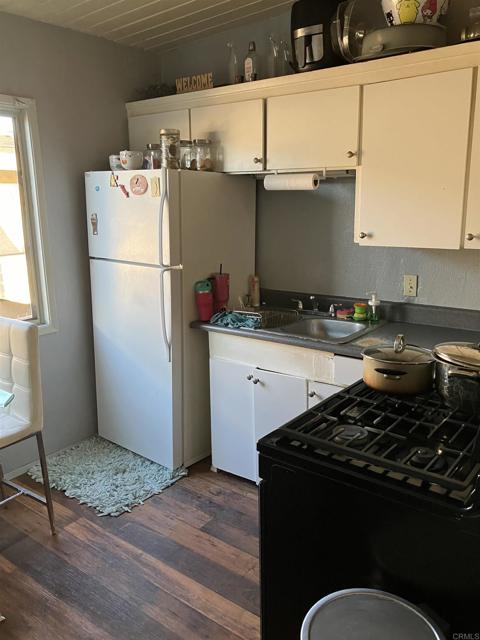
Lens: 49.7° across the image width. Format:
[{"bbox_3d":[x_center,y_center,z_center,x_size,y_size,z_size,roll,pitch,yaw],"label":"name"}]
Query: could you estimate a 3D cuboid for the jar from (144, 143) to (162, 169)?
[{"bbox_3d":[-0.481,-0.905,2.906,0.110,0.158,0.110,1,11,0],"label":"jar"}]

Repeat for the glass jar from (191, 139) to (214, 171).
[{"bbox_3d":[-0.208,-0.903,2.868,0.120,0.181,0.120,-1,13,0],"label":"glass jar"}]

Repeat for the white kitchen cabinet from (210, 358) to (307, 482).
[{"bbox_3d":[0.251,0.508,2.909,0.585,0.665,0.580,8,16,35],"label":"white kitchen cabinet"}]

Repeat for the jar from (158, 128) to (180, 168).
[{"bbox_3d":[-0.358,-0.883,2.705,0.106,0.213,0.106,-1,13,0],"label":"jar"}]

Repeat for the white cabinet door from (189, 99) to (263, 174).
[{"bbox_3d":[-0.074,-1.054,3.023,0.519,0.376,0.028,8,14,35],"label":"white cabinet door"}]

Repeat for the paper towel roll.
[{"bbox_3d":[0.272,-0.731,2.744,0.285,0.085,0.085,8,16,35],"label":"paper towel roll"}]

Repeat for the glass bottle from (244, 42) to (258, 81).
[{"bbox_3d":[0.059,-1.404,2.850,0.075,0.240,0.075,1,11,0],"label":"glass bottle"}]

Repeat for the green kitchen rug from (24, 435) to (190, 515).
[{"bbox_3d":[-0.775,0.880,3.019,0.752,0.030,0.577,9,14,35],"label":"green kitchen rug"}]

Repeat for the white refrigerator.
[{"bbox_3d":[-0.429,-0.031,3.307,0.736,1.711,0.759,10,15,40],"label":"white refrigerator"}]

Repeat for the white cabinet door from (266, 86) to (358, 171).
[{"bbox_3d":[0.375,-0.987,2.705,0.530,0.376,0.028,8,14,35],"label":"white cabinet door"}]

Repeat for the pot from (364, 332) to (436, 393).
[{"bbox_3d":[0.528,0.131,1.720,0.245,0.170,0.310,6,13,25],"label":"pot"}]

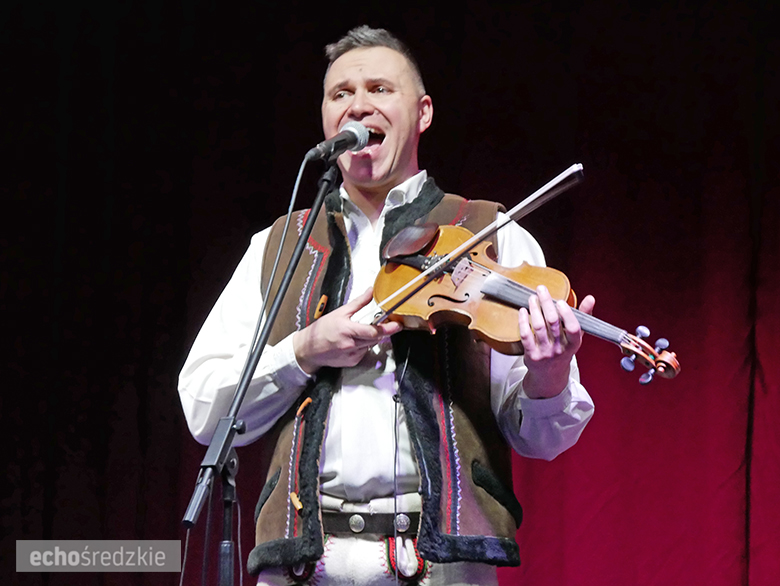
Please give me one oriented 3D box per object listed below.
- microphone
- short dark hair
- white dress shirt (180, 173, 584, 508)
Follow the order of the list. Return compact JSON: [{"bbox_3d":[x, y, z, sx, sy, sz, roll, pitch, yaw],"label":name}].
[{"bbox_3d":[-0.086,-0.245,5.910,0.052,0.052,0.185,-3,8,25],"label":"microphone"},{"bbox_3d":[-0.024,-0.376,6.070,0.168,0.150,0.200,-2,-12,22],"label":"short dark hair"},{"bbox_3d":[-0.006,0.075,6.000,0.660,0.570,0.400,-1,-6,14],"label":"white dress shirt"}]

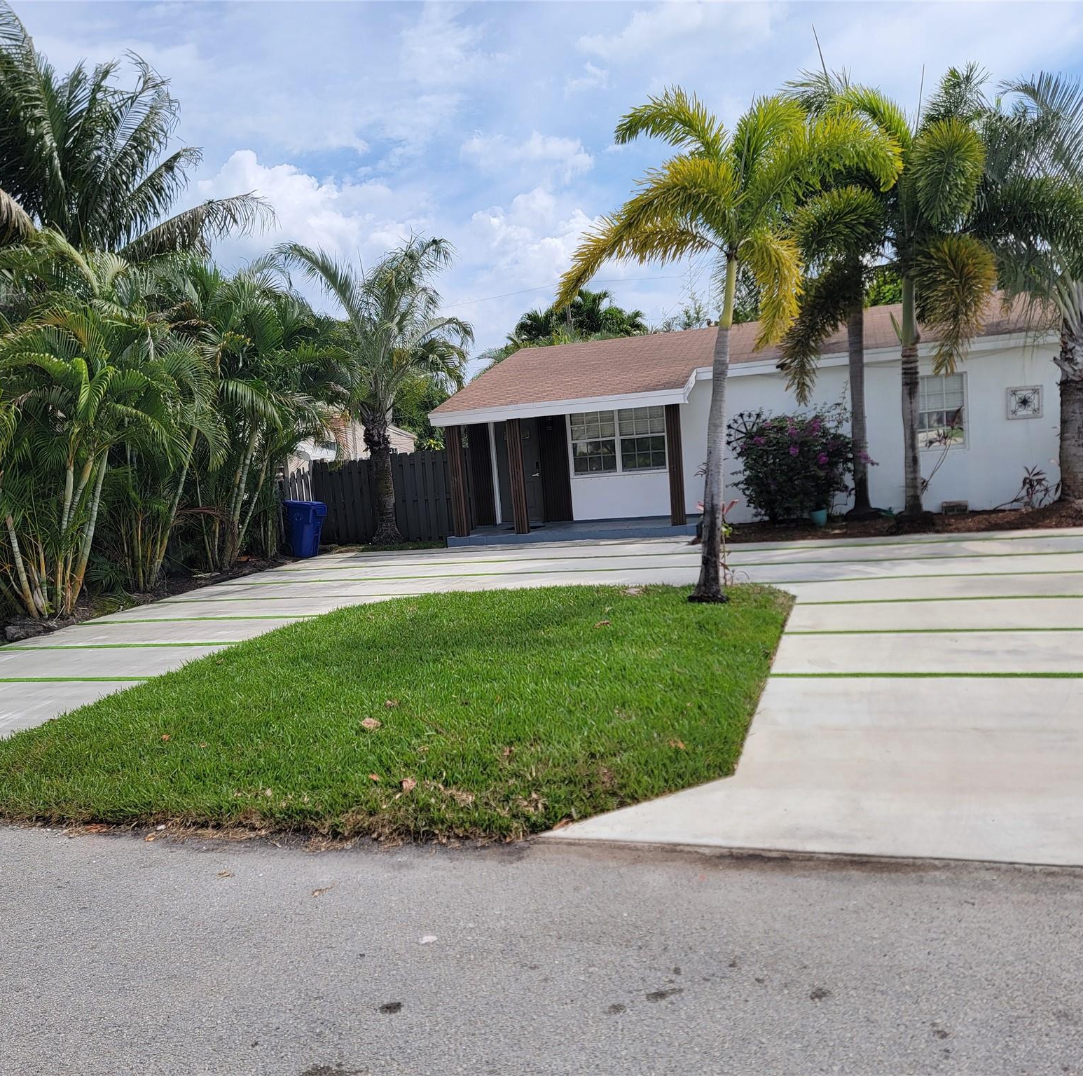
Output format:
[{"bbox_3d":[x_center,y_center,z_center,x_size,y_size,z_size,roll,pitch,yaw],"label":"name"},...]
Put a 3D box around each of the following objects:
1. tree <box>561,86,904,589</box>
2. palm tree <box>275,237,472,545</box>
[{"bbox_3d":[1.865,-1.875,9.829,3.300,5.000,3.200,-4,5,9],"label":"tree"},{"bbox_3d":[-3.151,-2.874,19.978,3.700,6.000,3.700,-5,5,-9],"label":"palm tree"}]

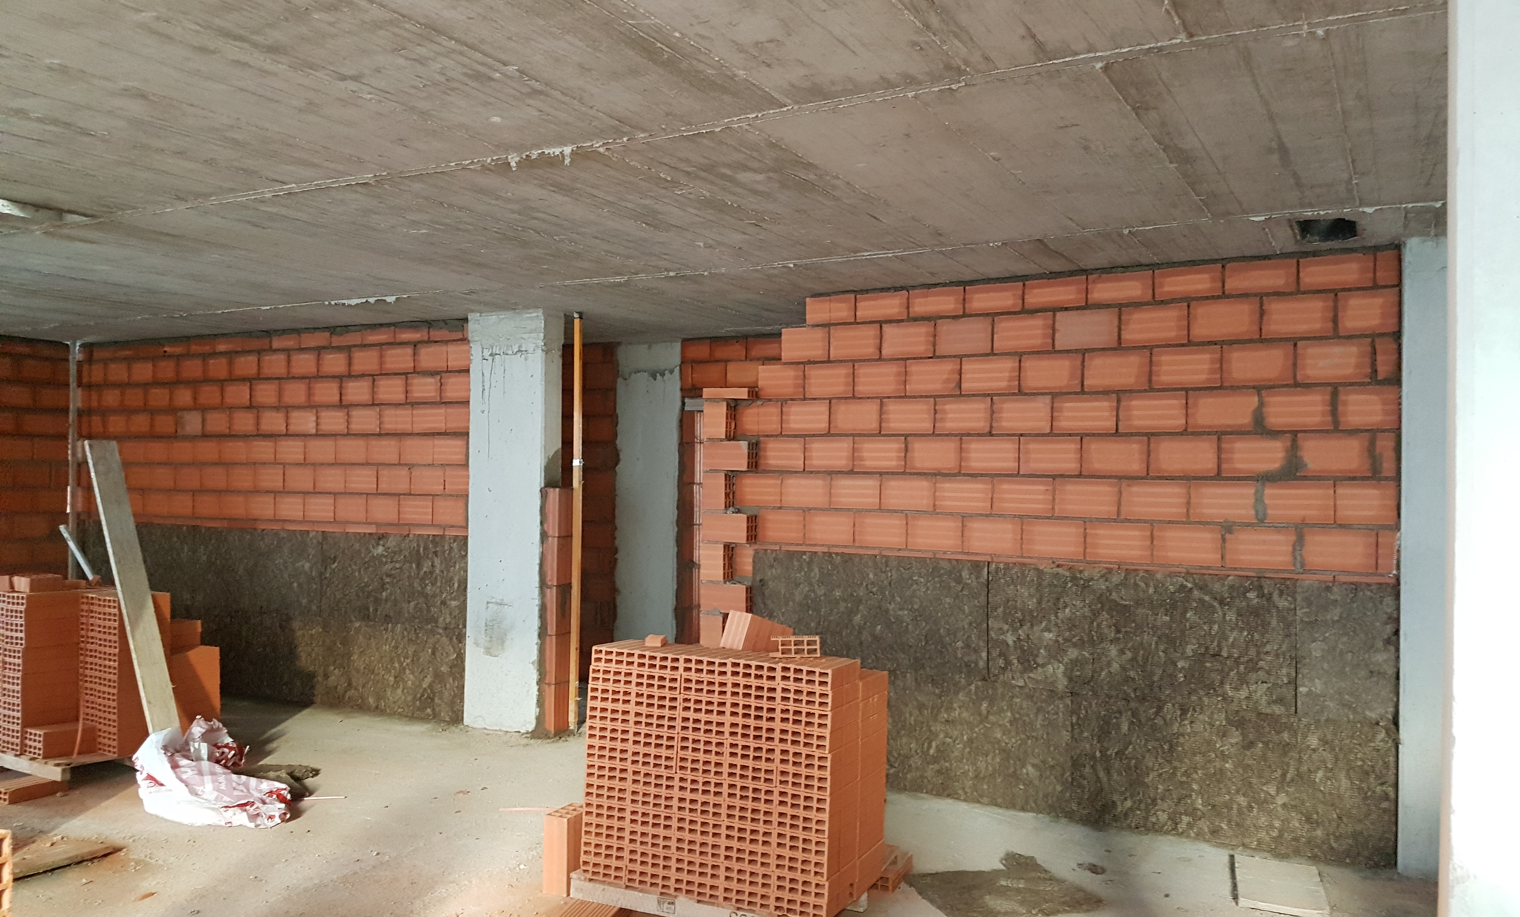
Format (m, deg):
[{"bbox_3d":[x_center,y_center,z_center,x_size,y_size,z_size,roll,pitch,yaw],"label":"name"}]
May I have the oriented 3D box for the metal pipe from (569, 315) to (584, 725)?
[{"bbox_3d":[-1.167,0.407,7.247,0.055,2.654,0.055,0,0,28],"label":"metal pipe"}]

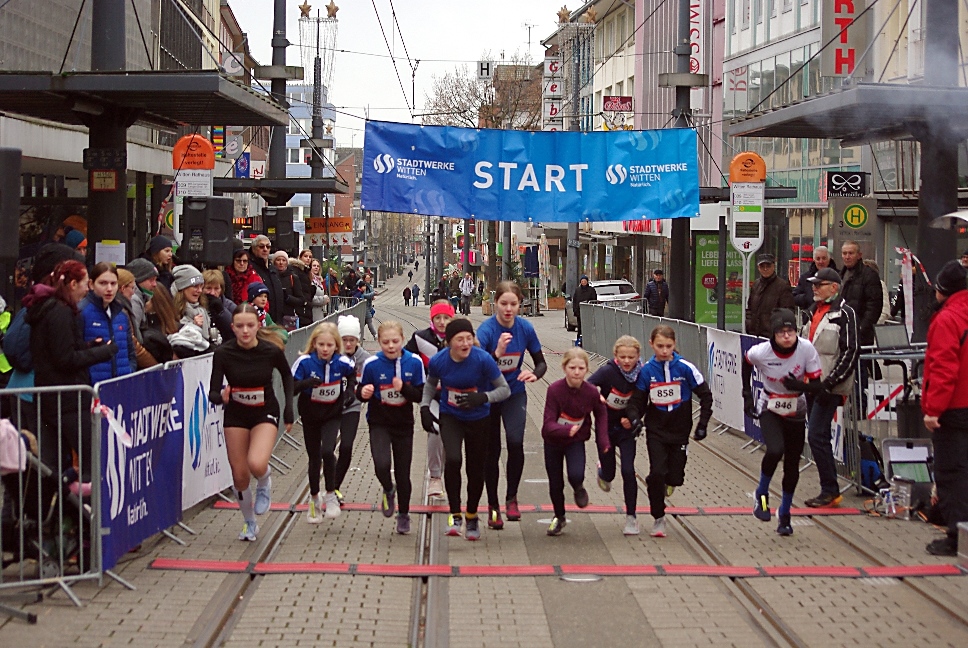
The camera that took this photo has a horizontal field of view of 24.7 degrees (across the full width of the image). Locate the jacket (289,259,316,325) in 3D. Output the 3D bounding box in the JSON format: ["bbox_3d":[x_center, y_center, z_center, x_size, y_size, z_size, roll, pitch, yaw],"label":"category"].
[{"bbox_3d":[-2.337,-0.394,28.500,0.470,0.900,0.350,-1,2,-41],"label":"jacket"}]

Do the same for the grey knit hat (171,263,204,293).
[{"bbox_3d":[-2.230,-0.342,16.600,0.215,0.210,0.245,-4,-2,-40],"label":"grey knit hat"}]

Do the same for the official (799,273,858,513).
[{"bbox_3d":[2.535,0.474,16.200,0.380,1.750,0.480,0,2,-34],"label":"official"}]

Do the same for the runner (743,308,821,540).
[{"bbox_3d":[1.974,0.651,14.600,0.540,1.490,0.640,0,1,2],"label":"runner"}]

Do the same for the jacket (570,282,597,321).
[{"bbox_3d":[2.290,-0.535,50.300,0.600,0.820,0.360,1,1,0],"label":"jacket"}]

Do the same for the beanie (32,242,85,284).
[{"bbox_3d":[-2.538,-0.362,13.200,0.290,0.250,0.260,1,2,18],"label":"beanie"}]

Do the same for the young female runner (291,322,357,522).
[{"bbox_3d":[-1.102,0.678,15.200,0.450,1.380,0.520,0,1,-1],"label":"young female runner"}]

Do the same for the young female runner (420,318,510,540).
[{"bbox_3d":[-0.119,0.660,14.200,0.580,1.430,0.520,1,1,-3],"label":"young female runner"}]

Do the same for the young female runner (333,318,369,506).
[{"bbox_3d":[-0.974,0.631,16.100,0.400,1.400,0.550,1,2,-3],"label":"young female runner"}]

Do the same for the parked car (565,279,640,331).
[{"bbox_3d":[3.425,-0.553,63.000,1.800,1.500,4.300,1,1,-4],"label":"parked car"}]

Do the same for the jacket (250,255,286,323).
[{"bbox_3d":[-2.227,-0.301,22.500,0.520,0.820,0.340,0,2,-34],"label":"jacket"}]

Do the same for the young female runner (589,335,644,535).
[{"bbox_3d":[0.893,0.715,14.650,0.420,1.310,0.600,1,1,0],"label":"young female runner"}]

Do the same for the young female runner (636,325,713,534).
[{"bbox_3d":[1.253,0.718,14.600,0.520,1.390,0.650,0,1,5],"label":"young female runner"}]

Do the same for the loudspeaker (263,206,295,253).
[{"bbox_3d":[-3.187,-1.480,34.200,0.410,0.665,0.380,1,2,21],"label":"loudspeaker"}]

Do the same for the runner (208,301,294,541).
[{"bbox_3d":[-1.491,0.623,14.100,0.530,1.510,0.680,1,2,-3],"label":"runner"}]

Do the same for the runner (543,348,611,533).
[{"bbox_3d":[0.612,0.784,14.600,0.470,1.250,0.580,0,1,0],"label":"runner"}]

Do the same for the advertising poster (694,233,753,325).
[{"bbox_3d":[4.679,-0.867,43.000,1.180,1.780,0.060,1,1,2],"label":"advertising poster"}]

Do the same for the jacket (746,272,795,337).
[{"bbox_3d":[2.894,-0.126,22.300,0.540,0.780,0.340,1,2,18],"label":"jacket"}]

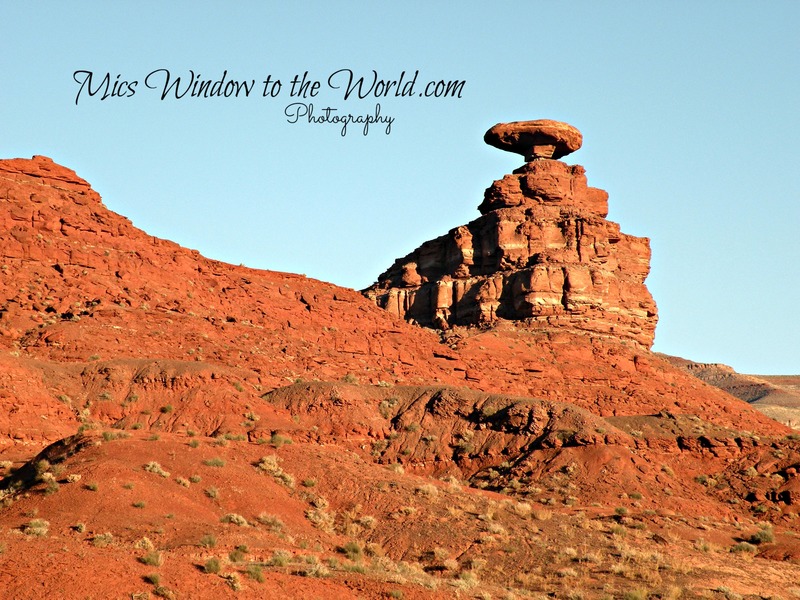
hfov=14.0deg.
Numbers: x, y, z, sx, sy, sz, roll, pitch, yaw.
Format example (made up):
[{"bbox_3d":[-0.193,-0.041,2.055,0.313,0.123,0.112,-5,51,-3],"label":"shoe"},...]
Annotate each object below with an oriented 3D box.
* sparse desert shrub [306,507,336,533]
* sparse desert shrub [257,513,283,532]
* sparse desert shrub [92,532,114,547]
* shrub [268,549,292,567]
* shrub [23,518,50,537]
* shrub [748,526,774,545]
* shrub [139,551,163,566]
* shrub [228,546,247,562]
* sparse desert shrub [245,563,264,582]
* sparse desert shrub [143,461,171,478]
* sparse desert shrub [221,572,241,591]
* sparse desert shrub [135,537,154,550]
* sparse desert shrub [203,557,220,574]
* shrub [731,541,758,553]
[{"bbox_3d":[-4.047,11.317,168.000,1.500,1.287,1.287,0,-4,0],"label":"sparse desert shrub"},{"bbox_3d":[-4.610,7.921,116.000,0.967,0.691,0.870,0,-2,0],"label":"sparse desert shrub"},{"bbox_3d":[-14.194,11.466,156.000,1.022,0.643,0.868,0,-4,0],"label":"sparse desert shrub"},{"bbox_3d":[-3.997,8.613,109.000,0.779,0.584,0.701,0,-2,0],"label":"shrub"},{"bbox_3d":[-17.848,11.170,160.000,1.334,0.848,1.134,0,-4,0],"label":"shrub"},{"bbox_3d":[13.756,8.962,124.000,0.960,0.664,0.864,0,-2,0],"label":"shrub"},{"bbox_3d":[-8.116,8.409,106.000,0.757,0.505,0.682,0,-2,0],"label":"shrub"},{"bbox_3d":[-5.436,8.513,109.000,0.584,0.519,0.526,0,-2,0],"label":"shrub"},{"bbox_3d":[-4.733,8.864,106.000,0.631,0.631,0.568,0,-2,0],"label":"sparse desert shrub"},{"bbox_3d":[-9.565,6.658,128.000,1.067,0.686,0.960,0,-2,0],"label":"sparse desert shrub"},{"bbox_3d":[-5.358,8.898,103.000,0.613,0.552,0.552,0,-2,0],"label":"sparse desert shrub"},{"bbox_3d":[-12.075,11.508,154.000,0.917,0.635,0.779,0,-4,0],"label":"sparse desert shrub"},{"bbox_3d":[-8.446,11.896,146.000,0.782,0.774,0.774,0,-4,0],"label":"sparse desert shrub"},{"bbox_3d":[12.686,9.078,120.000,1.000,0.429,0.900,0,-2,0],"label":"shrub"}]

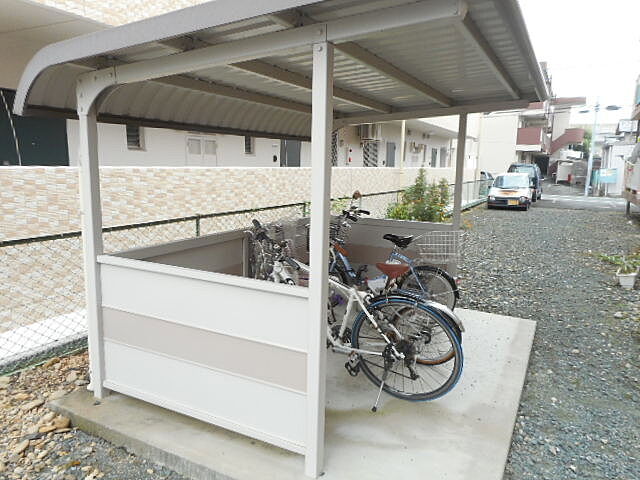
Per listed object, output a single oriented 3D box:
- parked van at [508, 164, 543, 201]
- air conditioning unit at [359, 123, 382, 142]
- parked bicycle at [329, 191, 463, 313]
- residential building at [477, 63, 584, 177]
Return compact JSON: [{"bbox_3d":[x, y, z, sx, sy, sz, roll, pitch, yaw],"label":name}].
[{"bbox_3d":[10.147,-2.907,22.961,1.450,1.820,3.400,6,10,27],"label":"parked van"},{"bbox_3d":[1.404,-2.985,12.600,0.320,0.550,0.780,6,10,27],"label":"air conditioning unit"},{"bbox_3d":[0.550,0.167,4.362,1.520,1.140,0.560,6,10,27],"label":"parked bicycle"},{"bbox_3d":[17.113,-9.398,39.174,9.000,9.600,10.000,6,10,27],"label":"residential building"}]

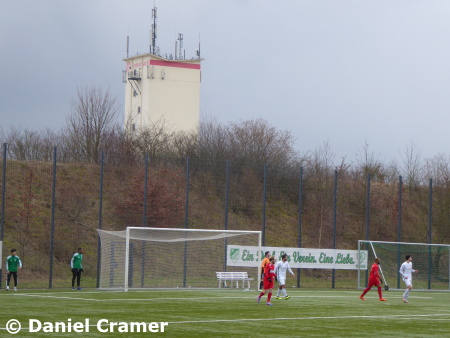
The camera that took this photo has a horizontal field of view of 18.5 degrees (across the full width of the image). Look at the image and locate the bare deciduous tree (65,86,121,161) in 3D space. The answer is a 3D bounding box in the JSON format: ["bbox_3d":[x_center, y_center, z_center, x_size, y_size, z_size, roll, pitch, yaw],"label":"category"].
[{"bbox_3d":[-7.688,-2.553,80.000,3.300,4.500,3.200,2,-3,0],"label":"bare deciduous tree"}]

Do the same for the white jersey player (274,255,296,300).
[{"bbox_3d":[2.300,4.187,53.300,0.650,1.760,0.580,-1,-4,38],"label":"white jersey player"}]

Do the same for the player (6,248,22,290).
[{"bbox_3d":[-8.474,4.070,55.500,0.650,1.670,0.420,2,-3,-12],"label":"player"}]

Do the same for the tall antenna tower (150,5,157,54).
[{"bbox_3d":[-12.291,-24.081,238.000,1.000,8.600,1.000,3,-4,-28],"label":"tall antenna tower"}]

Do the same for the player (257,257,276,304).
[{"bbox_3d":[1.498,3.941,48.600,0.680,1.710,0.560,-1,-4,37],"label":"player"}]

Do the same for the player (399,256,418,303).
[{"bbox_3d":[7.047,4.224,52.800,0.680,1.820,0.520,-1,-4,35],"label":"player"}]

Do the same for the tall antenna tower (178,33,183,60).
[{"bbox_3d":[-7.843,-21.538,243.000,0.850,4.800,0.850,3,-4,-28],"label":"tall antenna tower"}]

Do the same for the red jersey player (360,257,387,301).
[{"bbox_3d":[5.838,4.356,54.200,1.050,1.690,0.520,2,-3,-12],"label":"red jersey player"}]

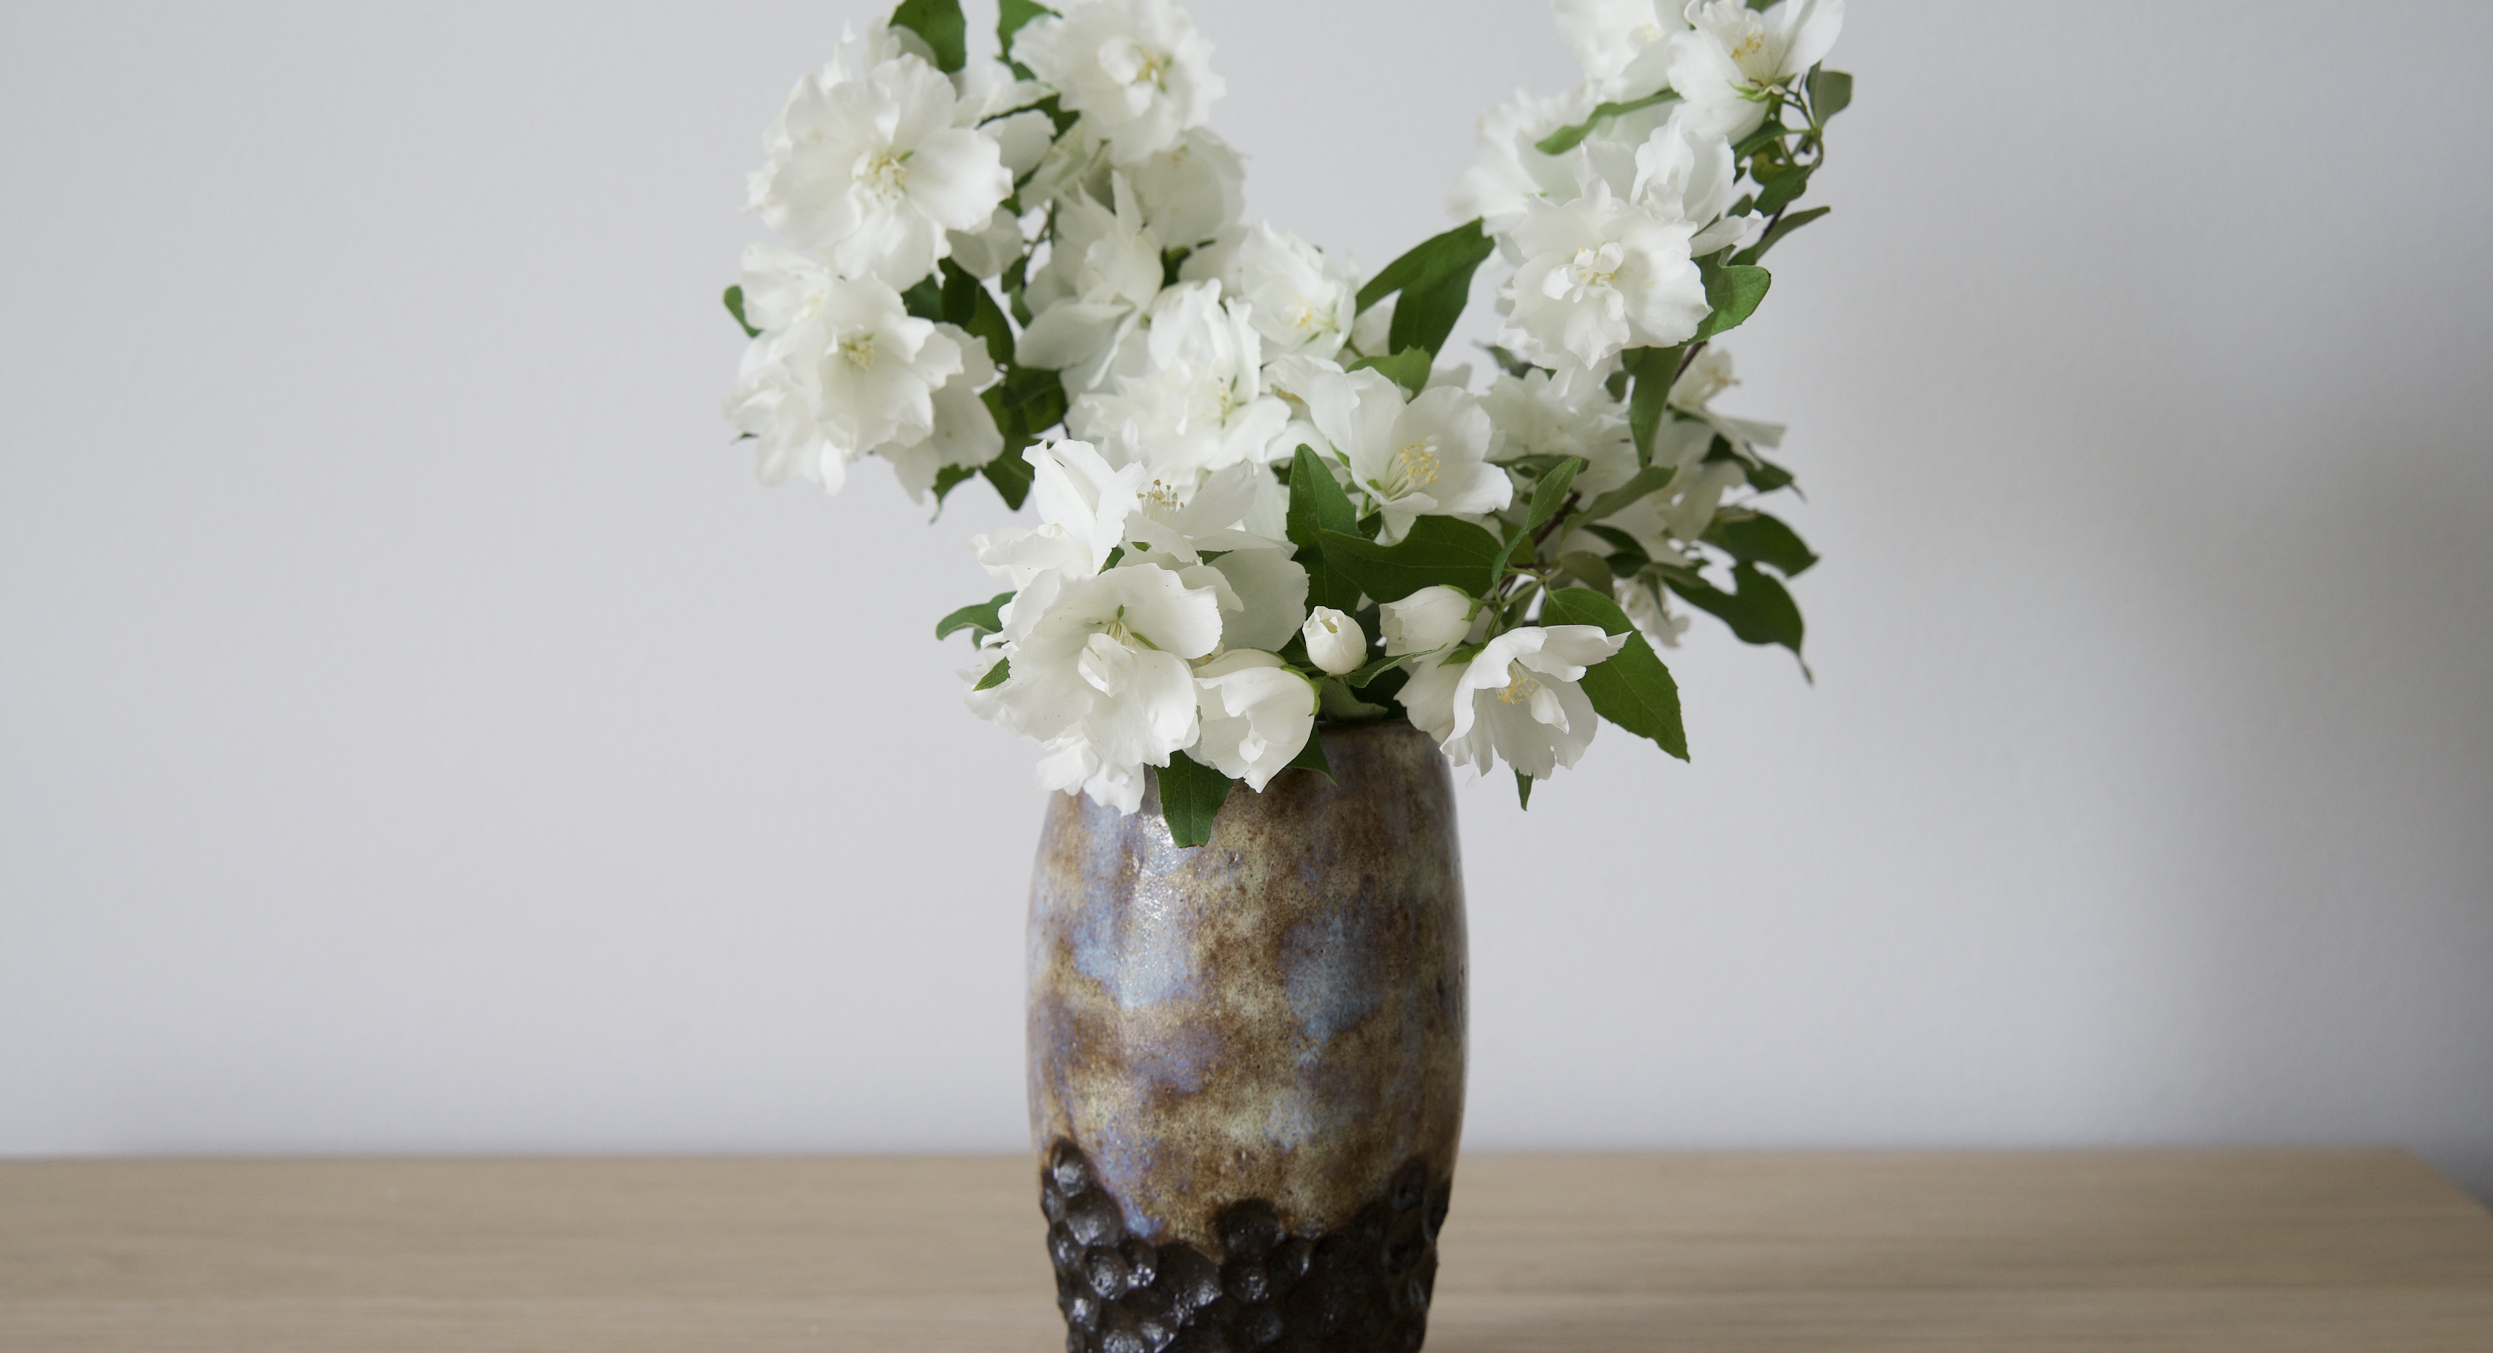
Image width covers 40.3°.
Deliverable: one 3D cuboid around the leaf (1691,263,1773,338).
[{"bbox_3d":[0.122,-0.095,0.860,0.026,0.018,0.006,-17,-34,26],"label":"leaf"}]

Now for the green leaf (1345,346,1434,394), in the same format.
[{"bbox_3d":[0.031,-0.066,0.738,0.020,0.013,0.012,-1,5,-11],"label":"green leaf"}]

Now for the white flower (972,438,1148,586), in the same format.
[{"bbox_3d":[-0.042,-0.036,0.770,0.042,0.039,0.032,4,-18,33],"label":"white flower"}]

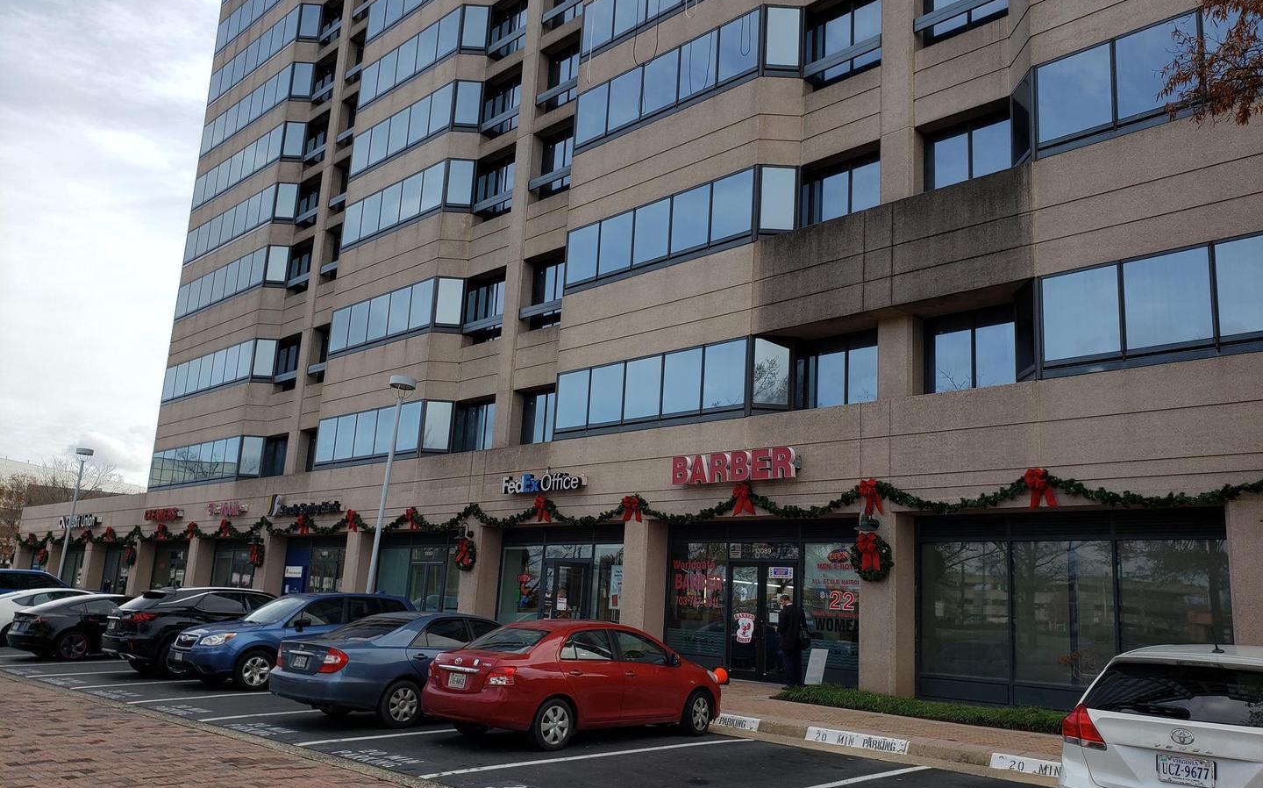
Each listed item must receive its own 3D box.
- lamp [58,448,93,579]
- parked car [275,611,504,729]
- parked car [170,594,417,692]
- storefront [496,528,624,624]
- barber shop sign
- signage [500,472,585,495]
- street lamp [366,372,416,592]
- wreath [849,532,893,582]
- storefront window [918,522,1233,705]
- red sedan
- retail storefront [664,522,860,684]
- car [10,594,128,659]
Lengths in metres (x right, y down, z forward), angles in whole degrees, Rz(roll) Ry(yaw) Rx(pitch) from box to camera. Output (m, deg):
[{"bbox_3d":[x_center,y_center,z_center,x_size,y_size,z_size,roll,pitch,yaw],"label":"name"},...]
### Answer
[{"bbox_3d":[-20.996,5.351,35.600,0.650,6.600,0.650,-9,-16,43],"label":"lamp"},{"bbox_3d":[-2.669,3.913,13.727,1.800,1.490,4.800,-8,-16,42],"label":"parked car"},{"bbox_3d":[-6.054,4.583,17.746,1.800,1.700,4.600,-8,-16,42],"label":"parked car"},{"bbox_3d":[-1.716,5.026,23.862,5.350,3.340,0.350,-9,-18,43],"label":"storefront"},{"bbox_3d":[2.116,1.546,19.973,3.200,0.610,0.280,-9,-18,43],"label":"barber shop sign"},{"bbox_3d":[-2.169,2.183,23.644,2.920,0.500,0.300,-9,-16,43],"label":"signage"},{"bbox_3d":[-5.741,2.769,21.856,0.600,6.500,0.600,-8,-19,43],"label":"street lamp"},{"bbox_3d":[4.310,2.937,17.060,0.860,0.880,0.250,-9,-16,43],"label":"wreath"},{"bbox_3d":[7.087,3.564,15.631,5.250,3.240,0.350,-9,-18,43],"label":"storefront window"},{"bbox_3d":[-0.582,3.692,12.328,1.710,1.450,4.320,-9,-16,44],"label":"red sedan"},{"bbox_3d":[2.674,4.191,19.501,5.300,3.280,0.400,-9,-16,43],"label":"retail storefront"},{"bbox_3d":[-12.017,5.513,22.601,1.880,1.440,4.690,-9,-18,43],"label":"car"}]

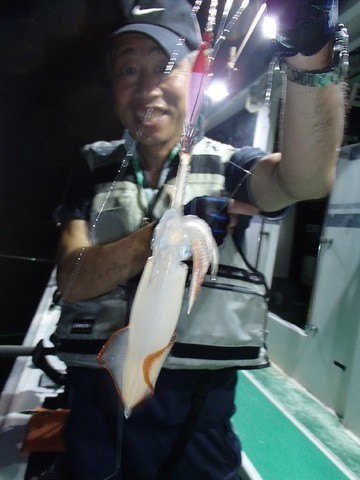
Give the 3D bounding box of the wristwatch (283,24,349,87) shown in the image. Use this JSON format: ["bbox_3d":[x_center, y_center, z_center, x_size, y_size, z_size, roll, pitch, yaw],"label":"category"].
[{"bbox_3d":[0.147,-0.203,0.424,0.064,0.067,0.042,-13,-29,10],"label":"wristwatch"}]

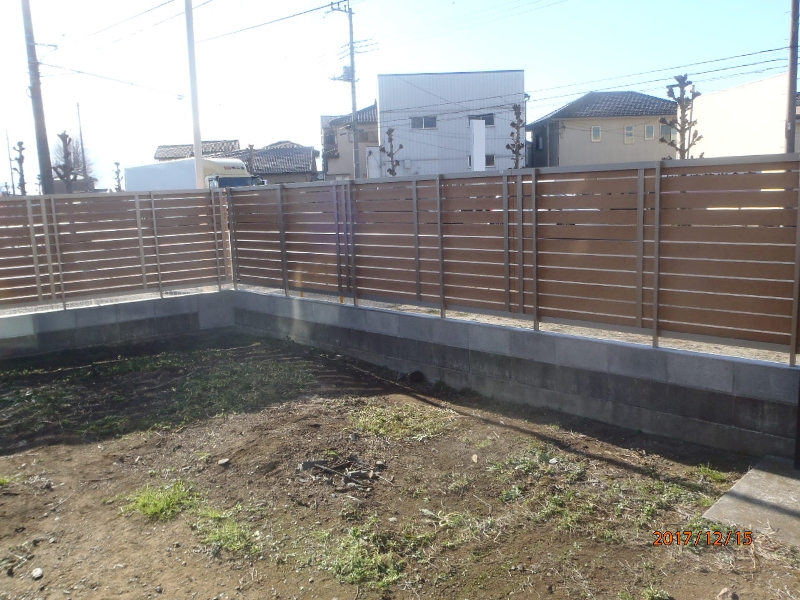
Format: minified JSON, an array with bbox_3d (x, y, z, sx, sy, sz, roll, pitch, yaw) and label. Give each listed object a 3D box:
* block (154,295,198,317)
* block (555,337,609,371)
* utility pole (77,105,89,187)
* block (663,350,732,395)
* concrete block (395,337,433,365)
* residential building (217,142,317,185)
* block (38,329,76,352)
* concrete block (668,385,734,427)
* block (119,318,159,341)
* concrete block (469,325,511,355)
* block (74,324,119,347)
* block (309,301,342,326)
[{"bbox_3d":[-2.571,0.065,7.353,0.395,0.195,0.120,-8,11,-34],"label":"block"},{"bbox_3d":[1.320,0.379,4.603,0.395,0.195,0.120,7,13,43],"label":"block"},{"bbox_3d":[-28.156,-12.528,57.836,0.280,9.888,0.280,-7,11,-25],"label":"utility pole"},{"bbox_3d":[1.900,0.448,4.055,0.395,0.195,0.120,7,13,43],"label":"block"},{"bbox_3d":[0.176,0.439,5.713,0.395,0.195,0.120,7,13,43],"label":"concrete block"},{"bbox_3d":[-11.455,-10.567,55.943,8.800,5.900,8.000,-2,10,0],"label":"residential building"},{"bbox_3d":[-3.607,0.415,6.798,0.395,0.195,0.120,-8,11,-29],"label":"block"},{"bbox_3d":[1.908,0.645,4.089,0.395,0.195,0.120,7,13,43],"label":"concrete block"},{"bbox_3d":[-2.908,0.316,7.154,0.395,0.195,0.120,-8,11,-34],"label":"block"},{"bbox_3d":[0.741,0.310,5.150,0.395,0.195,0.120,7,13,43],"label":"concrete block"},{"bbox_3d":[-3.282,0.360,7.045,0.390,0.190,0.120,-8,11,-31],"label":"block"},{"bbox_3d":[-0.698,0.139,6.521,0.390,0.190,0.120,7,13,44],"label":"block"}]

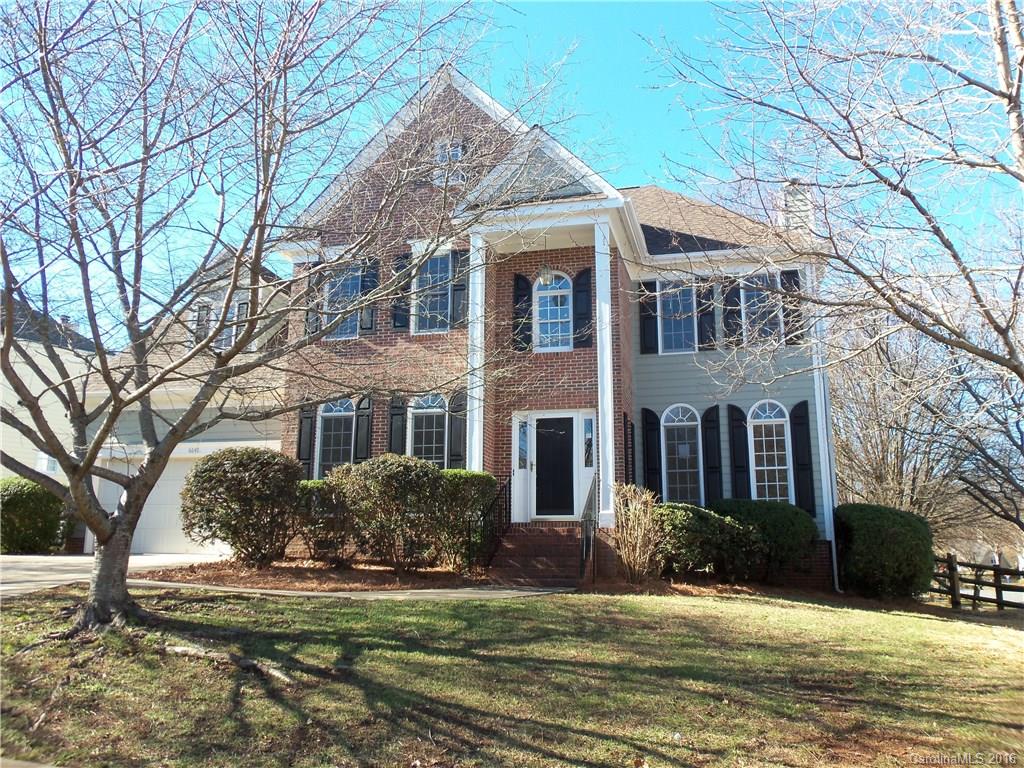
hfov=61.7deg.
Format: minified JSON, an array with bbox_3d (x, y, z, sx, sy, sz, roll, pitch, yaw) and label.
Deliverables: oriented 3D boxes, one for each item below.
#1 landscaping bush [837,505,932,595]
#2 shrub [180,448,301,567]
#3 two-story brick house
[{"bbox_3d":[7.238,3.193,16.505,1.800,1.800,1.800,-3,-14,15],"label":"landscaping bush"},{"bbox_3d":[-4.667,2.170,15.079,1.950,2.040,1.950,-3,-14,15],"label":"shrub"},{"bbox_3d":[1.600,-0.565,19.833,11.000,10.150,10.600,-3,-14,15],"label":"two-story brick house"}]

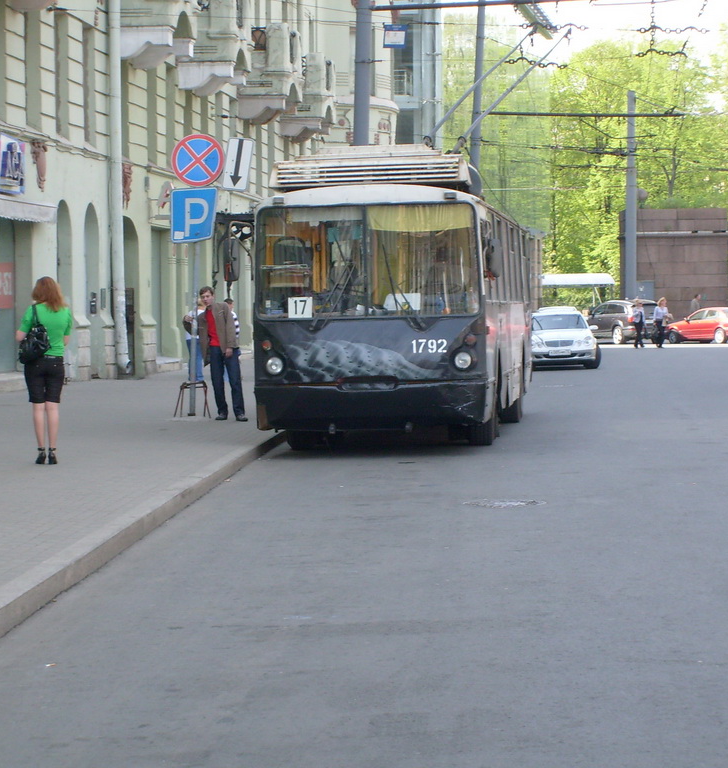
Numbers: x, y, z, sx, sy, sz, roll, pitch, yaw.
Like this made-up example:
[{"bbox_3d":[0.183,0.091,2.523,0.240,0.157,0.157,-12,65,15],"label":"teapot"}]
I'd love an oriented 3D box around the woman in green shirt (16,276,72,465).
[{"bbox_3d":[-2.904,-0.111,24.707,0.540,1.710,0.380,0,2,-3],"label":"woman in green shirt"}]

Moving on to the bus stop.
[{"bbox_3d":[9.013,-3.460,118.449,1.600,2.700,4.500,-1,2,-33],"label":"bus stop"}]

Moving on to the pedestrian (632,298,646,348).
[{"bbox_3d":[9.256,-2.032,91.480,0.500,1.650,0.360,-1,2,-25],"label":"pedestrian"}]

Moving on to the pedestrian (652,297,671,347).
[{"bbox_3d":[9.985,-2.052,91.479,0.520,1.690,0.380,-1,2,-35],"label":"pedestrian"}]

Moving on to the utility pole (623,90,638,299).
[{"bbox_3d":[11.233,-7.117,114.341,0.430,10.350,0.430,0,2,0],"label":"utility pole"}]

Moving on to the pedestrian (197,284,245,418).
[{"bbox_3d":[-1.873,-0.396,34.803,0.660,1.710,0.450,1,2,20],"label":"pedestrian"}]

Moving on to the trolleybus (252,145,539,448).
[{"bbox_3d":[0.678,-1.148,34.848,2.500,3.500,11.800,-1,2,6],"label":"trolleybus"}]

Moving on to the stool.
[{"bbox_3d":[-2.233,0.205,35.521,0.430,0.465,0.410,0,2,-10],"label":"stool"}]

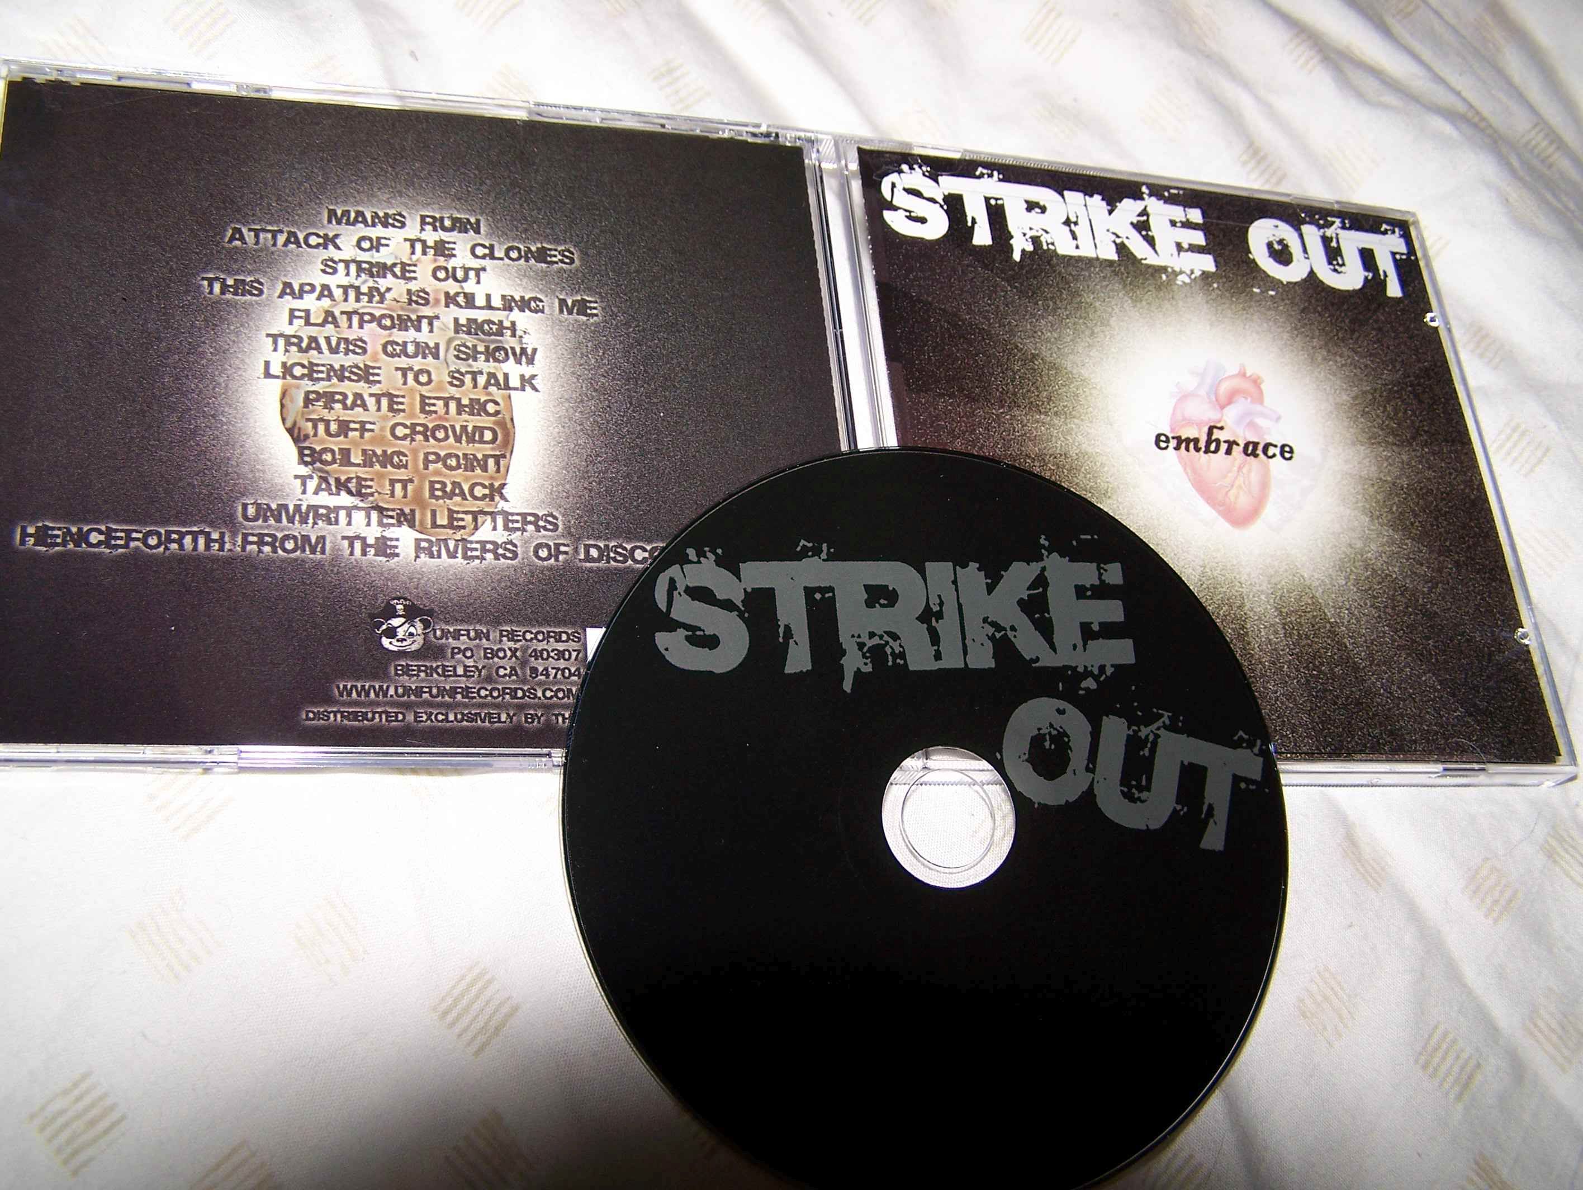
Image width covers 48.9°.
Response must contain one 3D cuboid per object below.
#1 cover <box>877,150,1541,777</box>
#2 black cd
[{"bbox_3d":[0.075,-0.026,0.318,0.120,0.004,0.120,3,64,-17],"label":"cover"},{"bbox_3d":[0.024,0.034,0.271,0.120,0.002,0.120,8,73,-15],"label":"black cd"}]

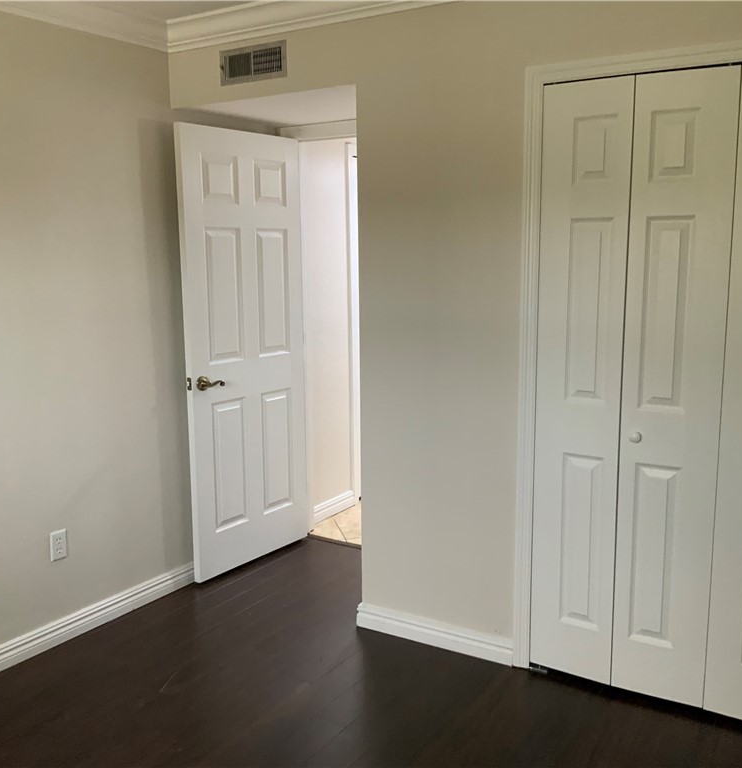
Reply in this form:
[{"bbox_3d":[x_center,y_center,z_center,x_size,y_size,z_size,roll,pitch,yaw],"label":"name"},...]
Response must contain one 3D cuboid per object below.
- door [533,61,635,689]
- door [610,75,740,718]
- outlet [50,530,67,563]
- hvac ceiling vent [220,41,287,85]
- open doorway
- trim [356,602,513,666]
[{"bbox_3d":[0.706,0.030,2.892,0.293,2.006,0.040,6,11,33],"label":"door"},{"bbox_3d":[0.959,0.054,2.730,0.301,2.006,0.040,6,11,33],"label":"door"},{"bbox_3d":[-1.221,0.634,3.364,0.010,0.114,0.072,6,11,33],"label":"outlet"},{"bbox_3d":[-0.472,-1.272,3.409,0.346,0.137,0.024,6,11,33],"label":"hvac ceiling vent"},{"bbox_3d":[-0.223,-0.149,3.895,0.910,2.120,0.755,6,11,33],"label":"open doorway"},{"bbox_3d":[0.233,0.965,3.314,0.674,0.100,0.018,6,11,33],"label":"trim"}]

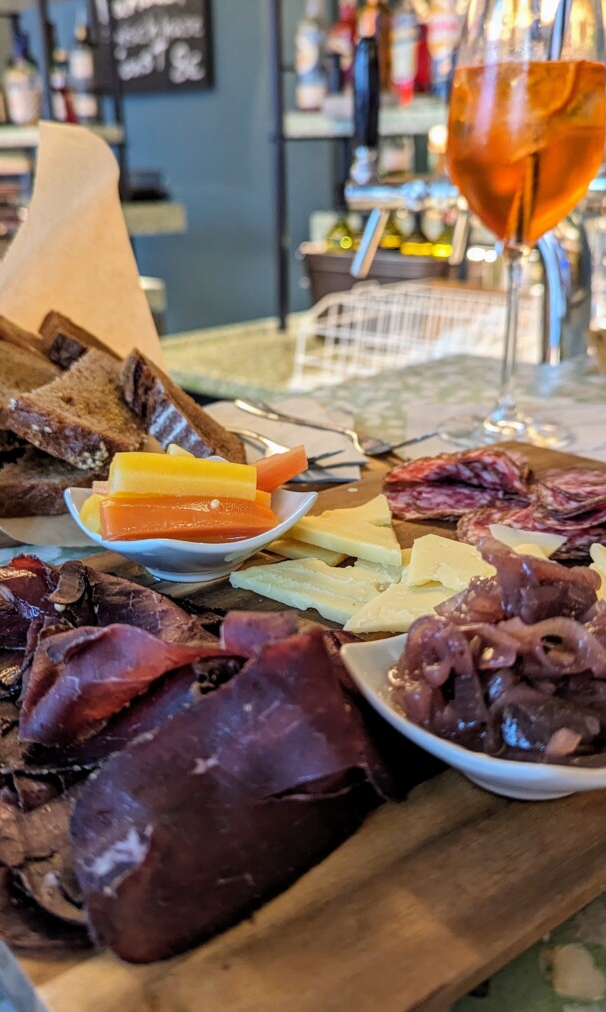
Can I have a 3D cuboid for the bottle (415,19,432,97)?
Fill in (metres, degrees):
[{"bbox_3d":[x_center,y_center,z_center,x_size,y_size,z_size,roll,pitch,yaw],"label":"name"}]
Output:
[{"bbox_3d":[0.329,-1.261,2.550,0.077,0.300,0.077,0,19,0],"label":"bottle"}]

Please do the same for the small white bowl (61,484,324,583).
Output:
[{"bbox_3d":[-0.040,0.009,0.339,0.066,0.029,0.066,-17,25,-39],"label":"small white bowl"}]

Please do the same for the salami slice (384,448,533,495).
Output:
[{"bbox_3d":[0.069,-0.015,0.408,0.060,0.020,0.036,0,19,0],"label":"salami slice"}]

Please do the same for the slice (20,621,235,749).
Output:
[{"bbox_3d":[-0.042,0.043,0.222,0.053,0.024,0.036,-8,21,-20],"label":"slice"}]

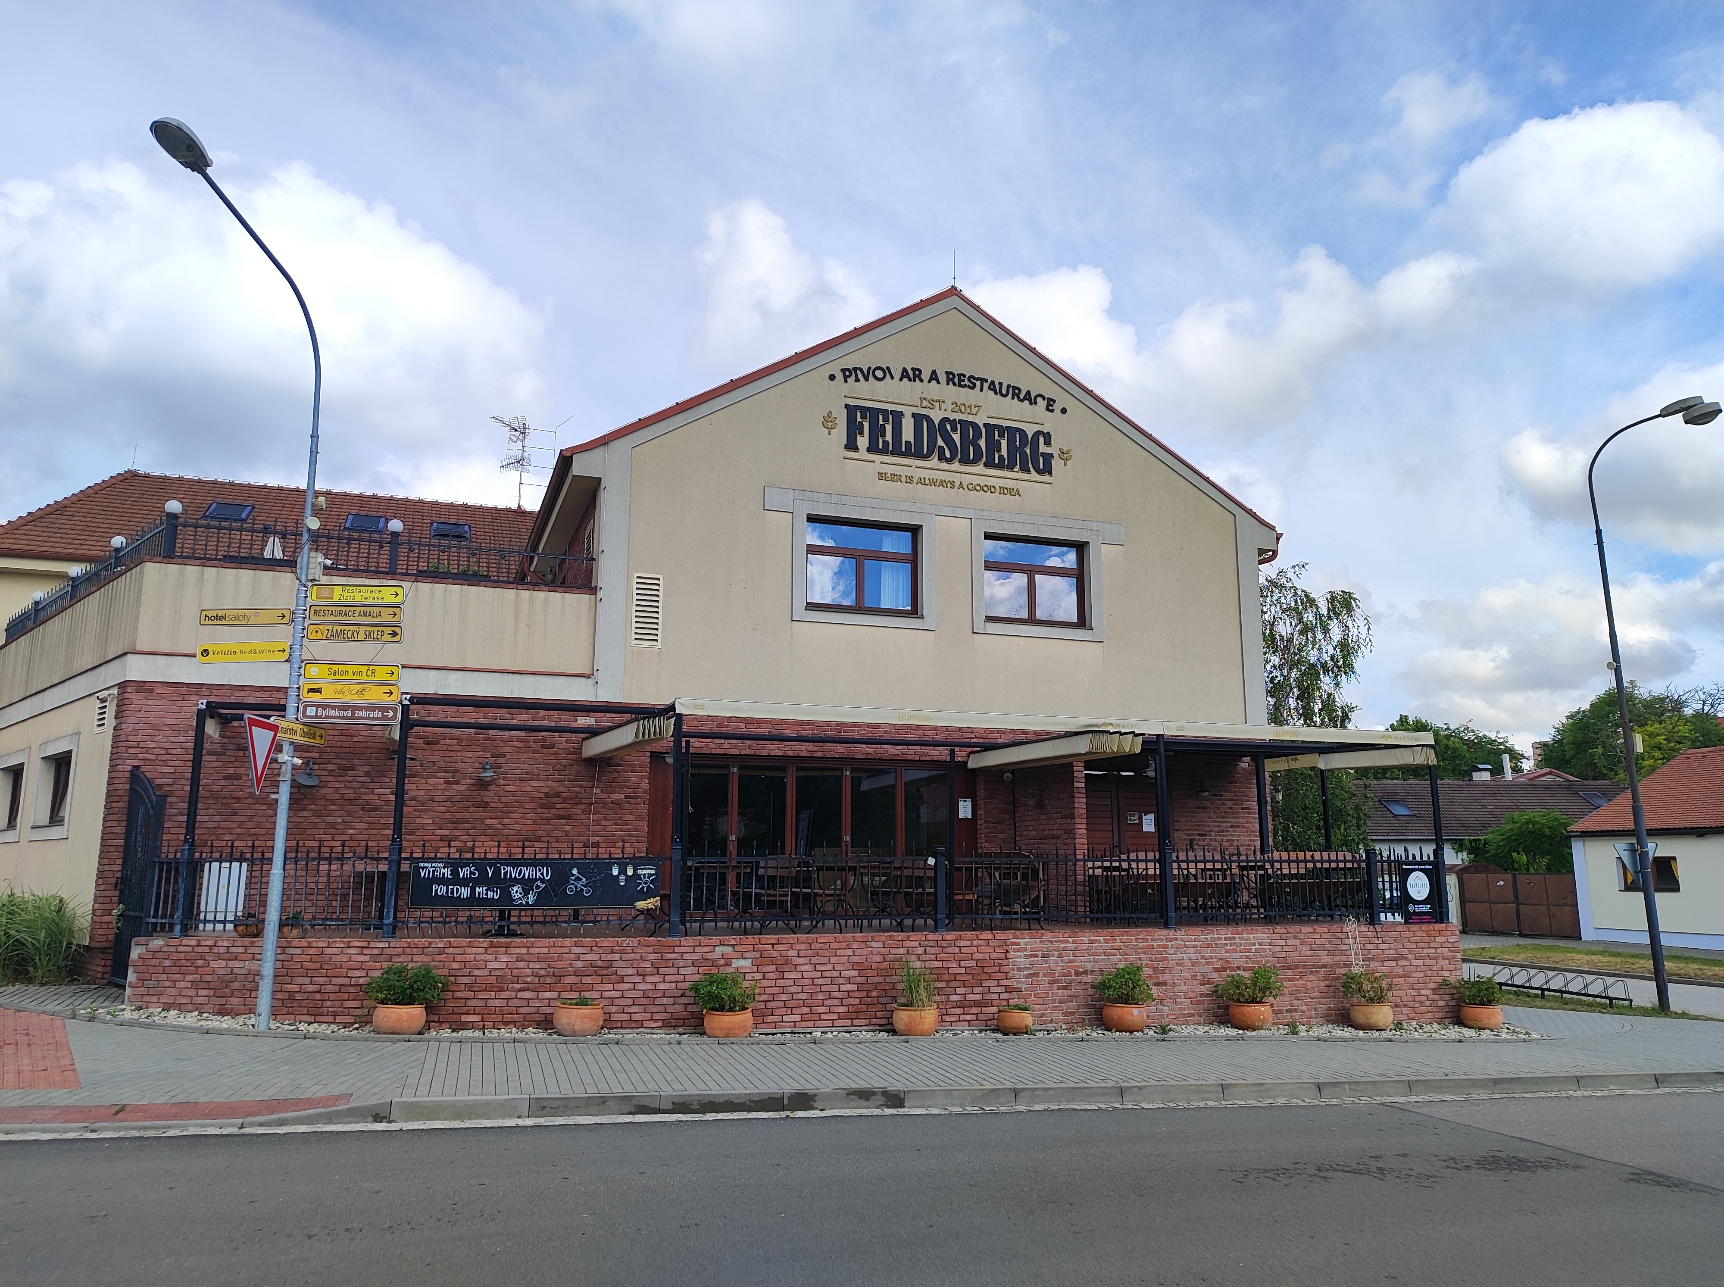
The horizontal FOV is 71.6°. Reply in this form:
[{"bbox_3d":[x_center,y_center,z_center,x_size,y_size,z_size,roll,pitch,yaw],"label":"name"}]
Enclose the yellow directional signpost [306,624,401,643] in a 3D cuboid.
[{"bbox_3d":[-5.260,-0.105,12.398,0.955,0.195,0.040,2,-10,-9],"label":"yellow directional signpost"}]

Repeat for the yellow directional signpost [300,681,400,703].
[{"bbox_3d":[-5.299,0.510,12.402,0.975,0.197,0.040,2,-10,-10],"label":"yellow directional signpost"}]

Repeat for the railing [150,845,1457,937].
[{"bbox_3d":[0.179,2.851,13.914,15.500,1.000,1.300,2,-11,-10],"label":"railing"}]

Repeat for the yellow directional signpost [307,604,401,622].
[{"bbox_3d":[-5.301,-0.307,12.539,0.975,0.197,0.040,1,-9,-4],"label":"yellow directional signpost"}]

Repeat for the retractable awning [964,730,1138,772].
[{"bbox_3d":[2.549,1.542,16.390,0.800,0.270,3.400,4,-11,-19],"label":"retractable awning"}]

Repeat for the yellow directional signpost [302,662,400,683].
[{"bbox_3d":[-5.260,0.299,12.325,0.955,0.195,0.040,2,-10,-9],"label":"yellow directional signpost"}]

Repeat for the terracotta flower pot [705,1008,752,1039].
[{"bbox_3d":[-1.372,3.913,12.330,0.503,0.255,0.503,0,-9,0],"label":"terracotta flower pot"}]

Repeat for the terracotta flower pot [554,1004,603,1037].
[{"bbox_3d":[-2.850,3.784,12.016,0.514,0.300,0.514,3,-11,-17],"label":"terracotta flower pot"}]

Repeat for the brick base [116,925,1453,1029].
[{"bbox_3d":[0.128,3.957,13.712,15.900,1.270,1.400,2,-11,-10],"label":"brick base"}]

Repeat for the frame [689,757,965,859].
[{"bbox_3d":[-0.570,2.833,17.526,4.450,2.280,0.200,4,-11,-19],"label":"frame"}]

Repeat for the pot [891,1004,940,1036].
[{"bbox_3d":[0.582,4.066,12.920,0.492,0.297,0.492,0,-9,0],"label":"pot"}]

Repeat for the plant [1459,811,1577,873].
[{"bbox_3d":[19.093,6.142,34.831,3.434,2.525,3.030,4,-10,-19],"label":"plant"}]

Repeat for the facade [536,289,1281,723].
[{"bbox_3d":[1.427,-2.341,19.518,12.423,7.120,1.010,4,-10,-19],"label":"facade"}]

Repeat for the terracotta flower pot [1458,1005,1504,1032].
[{"bbox_3d":[7.733,4.684,14.952,0.556,0.310,0.556,0,-10,0],"label":"terracotta flower pot"}]

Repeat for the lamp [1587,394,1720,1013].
[{"bbox_3d":[13.378,0.774,19.543,2.373,10.100,0.707,0,-9,0],"label":"lamp"}]

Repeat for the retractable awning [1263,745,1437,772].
[{"bbox_3d":[7.212,1.785,18.038,0.303,0.253,3.737,4,-10,-19],"label":"retractable awning"}]

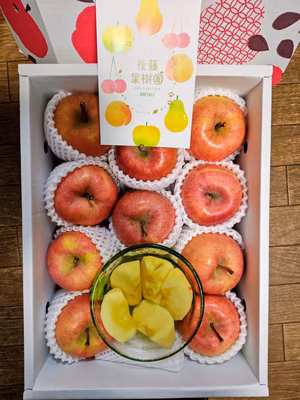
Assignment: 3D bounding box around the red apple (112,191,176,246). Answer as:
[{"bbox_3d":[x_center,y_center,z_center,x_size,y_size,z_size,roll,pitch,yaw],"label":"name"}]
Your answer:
[{"bbox_3d":[-0.006,0.025,0.346,0.085,0.075,0.085,0,92,4],"label":"red apple"}]

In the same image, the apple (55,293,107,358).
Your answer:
[{"bbox_3d":[-0.089,0.166,0.349,0.085,0.076,0.085,0,78,-18],"label":"apple"}]

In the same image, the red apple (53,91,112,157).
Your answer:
[{"bbox_3d":[-0.089,-0.095,0.340,0.083,0.074,0.083,0,97,-17],"label":"red apple"}]

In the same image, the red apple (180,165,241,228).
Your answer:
[{"bbox_3d":[0.080,-0.006,0.346,0.086,0.076,0.086,0,92,8],"label":"red apple"}]

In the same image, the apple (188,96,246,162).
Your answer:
[{"bbox_3d":[0.085,-0.094,0.344,0.083,0.074,0.083,0,104,5],"label":"apple"}]

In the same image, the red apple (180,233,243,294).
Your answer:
[{"bbox_3d":[0.080,0.082,0.349,0.085,0.076,0.085,0,87,-4],"label":"red apple"}]

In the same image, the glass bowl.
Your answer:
[{"bbox_3d":[-0.003,0.109,0.304,0.121,0.050,0.121,0,89,-1],"label":"glass bowl"}]

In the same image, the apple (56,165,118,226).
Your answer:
[{"bbox_3d":[-0.085,-0.008,0.343,0.085,0.076,0.085,0,92,-16],"label":"apple"}]

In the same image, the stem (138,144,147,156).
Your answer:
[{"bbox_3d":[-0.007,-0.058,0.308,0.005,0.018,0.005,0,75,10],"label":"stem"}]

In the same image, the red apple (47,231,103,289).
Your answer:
[{"bbox_3d":[-0.094,0.079,0.346,0.081,0.072,0.081,0,83,-8],"label":"red apple"}]

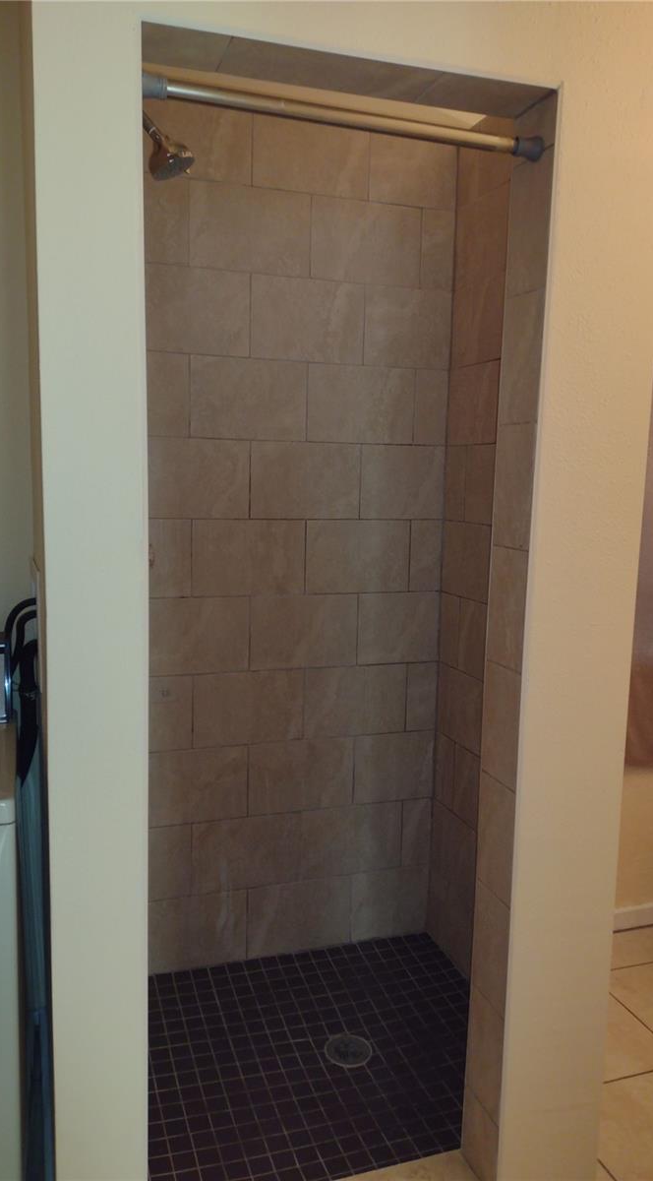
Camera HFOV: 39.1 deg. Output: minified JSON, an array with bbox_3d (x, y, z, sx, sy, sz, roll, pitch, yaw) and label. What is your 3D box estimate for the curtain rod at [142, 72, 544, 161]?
[{"bbox_3d":[0.037,-0.672,1.314,0.605,0.034,0.034,-2,9,-19],"label":"curtain rod"}]

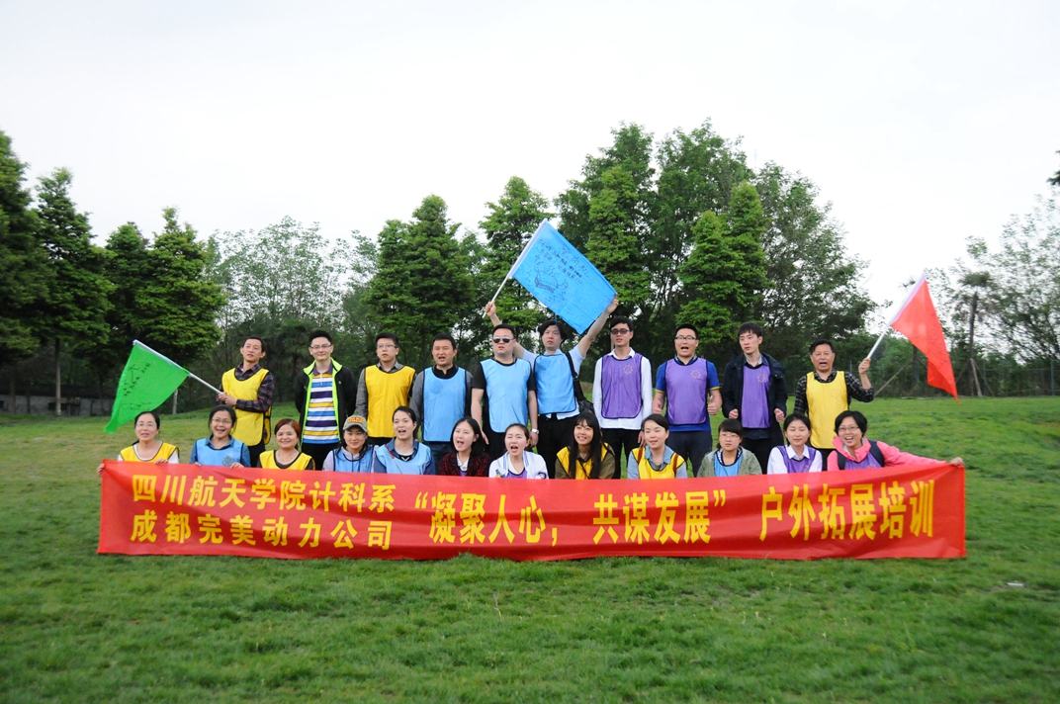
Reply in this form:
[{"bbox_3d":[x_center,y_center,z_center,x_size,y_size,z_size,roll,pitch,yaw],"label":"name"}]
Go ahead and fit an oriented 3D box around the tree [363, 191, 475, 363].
[{"bbox_3d":[-2.850,-1.340,25.000,2.930,5.450,2.930,0,0,0],"label":"tree"}]

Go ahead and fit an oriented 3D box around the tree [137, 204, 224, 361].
[{"bbox_3d":[-8.570,-1.030,24.000,2.100,5.060,2.100,0,0,0],"label":"tree"}]

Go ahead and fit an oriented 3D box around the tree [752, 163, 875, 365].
[{"bbox_3d":[8.260,-2.110,29.000,4.140,7.090,4.140,0,0,0],"label":"tree"}]

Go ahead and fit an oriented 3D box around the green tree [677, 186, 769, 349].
[{"bbox_3d":[4.780,-1.410,24.000,2.400,5.380,2.400,0,0,0],"label":"green tree"}]

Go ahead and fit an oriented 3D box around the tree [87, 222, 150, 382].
[{"bbox_3d":[-10.980,-0.940,26.000,1.850,5.090,1.850,0,0,0],"label":"tree"}]

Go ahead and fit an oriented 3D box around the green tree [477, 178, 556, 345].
[{"bbox_3d":[-0.290,-1.580,25.000,2.140,5.880,2.140,0,0,0],"label":"green tree"}]

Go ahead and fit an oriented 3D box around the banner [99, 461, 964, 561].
[{"bbox_3d":[0.014,1.153,7.050,6.300,0.700,0.220,0,0,0],"label":"banner"}]

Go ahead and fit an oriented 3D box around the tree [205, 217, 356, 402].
[{"bbox_3d":[-7.980,-1.370,31.000,4.860,5.940,4.860,0,0,0],"label":"tree"}]

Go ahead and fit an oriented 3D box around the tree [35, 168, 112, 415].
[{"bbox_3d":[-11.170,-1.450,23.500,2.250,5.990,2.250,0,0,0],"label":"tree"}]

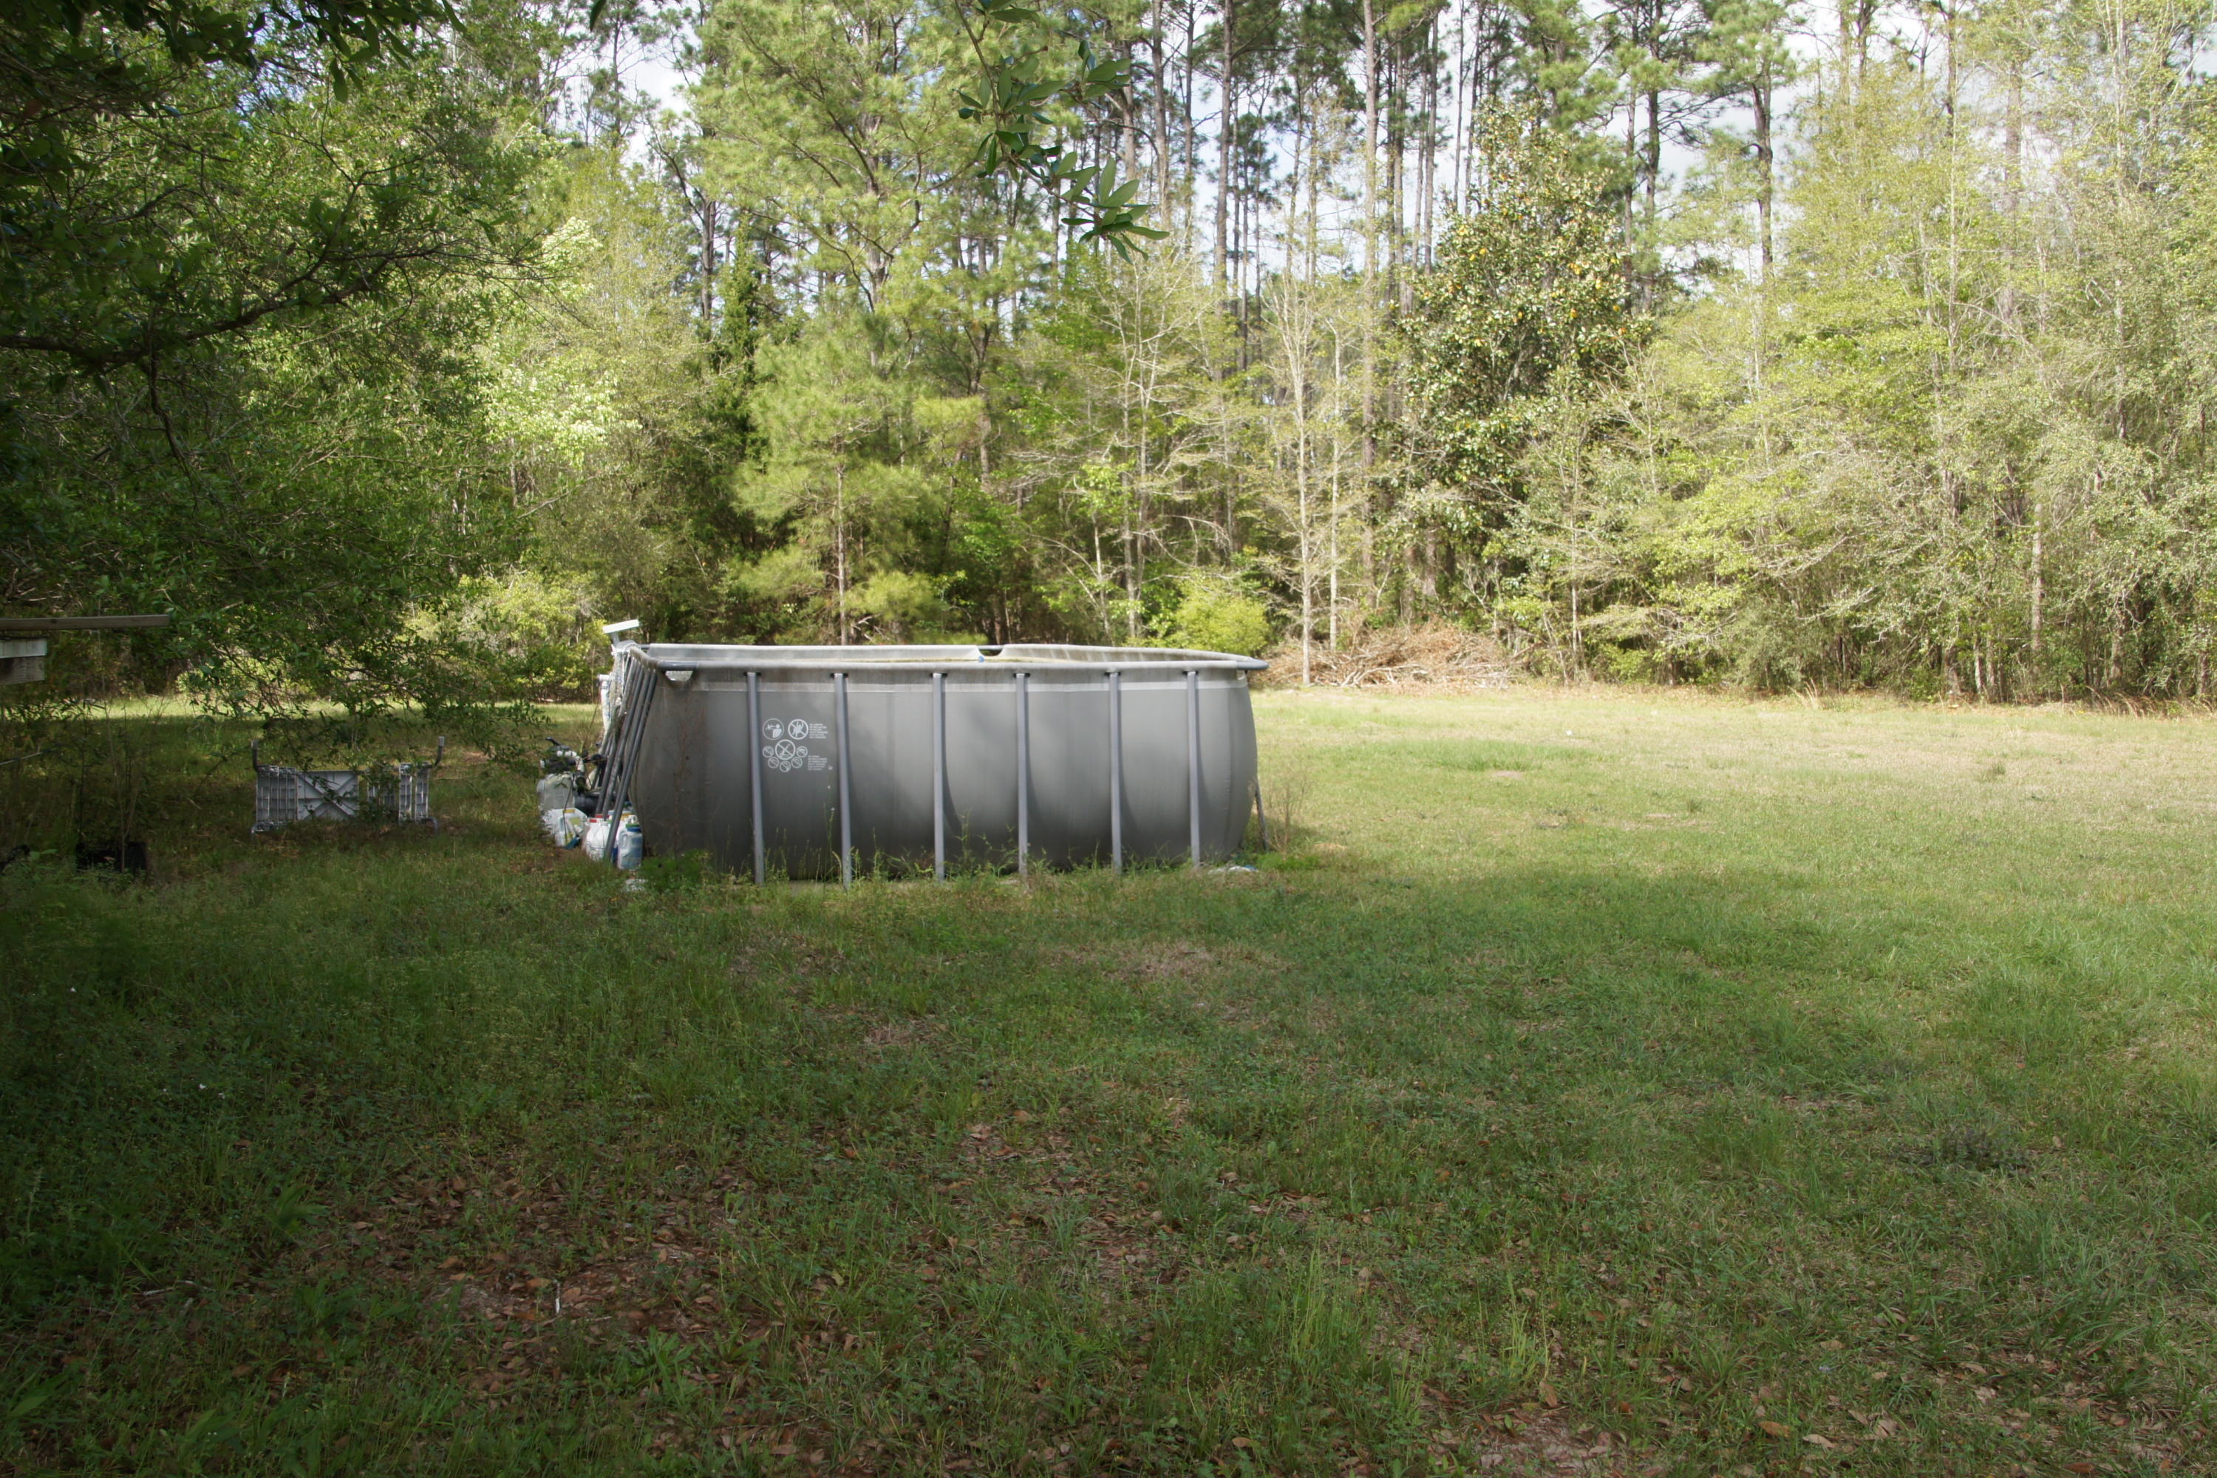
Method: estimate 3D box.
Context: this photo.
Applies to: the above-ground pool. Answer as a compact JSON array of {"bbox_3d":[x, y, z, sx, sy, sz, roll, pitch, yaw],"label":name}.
[{"bbox_3d":[-1.820,-0.030,14.850,3.850,1.320,7.500,-1,4,-16],"label":"above-ground pool"}]

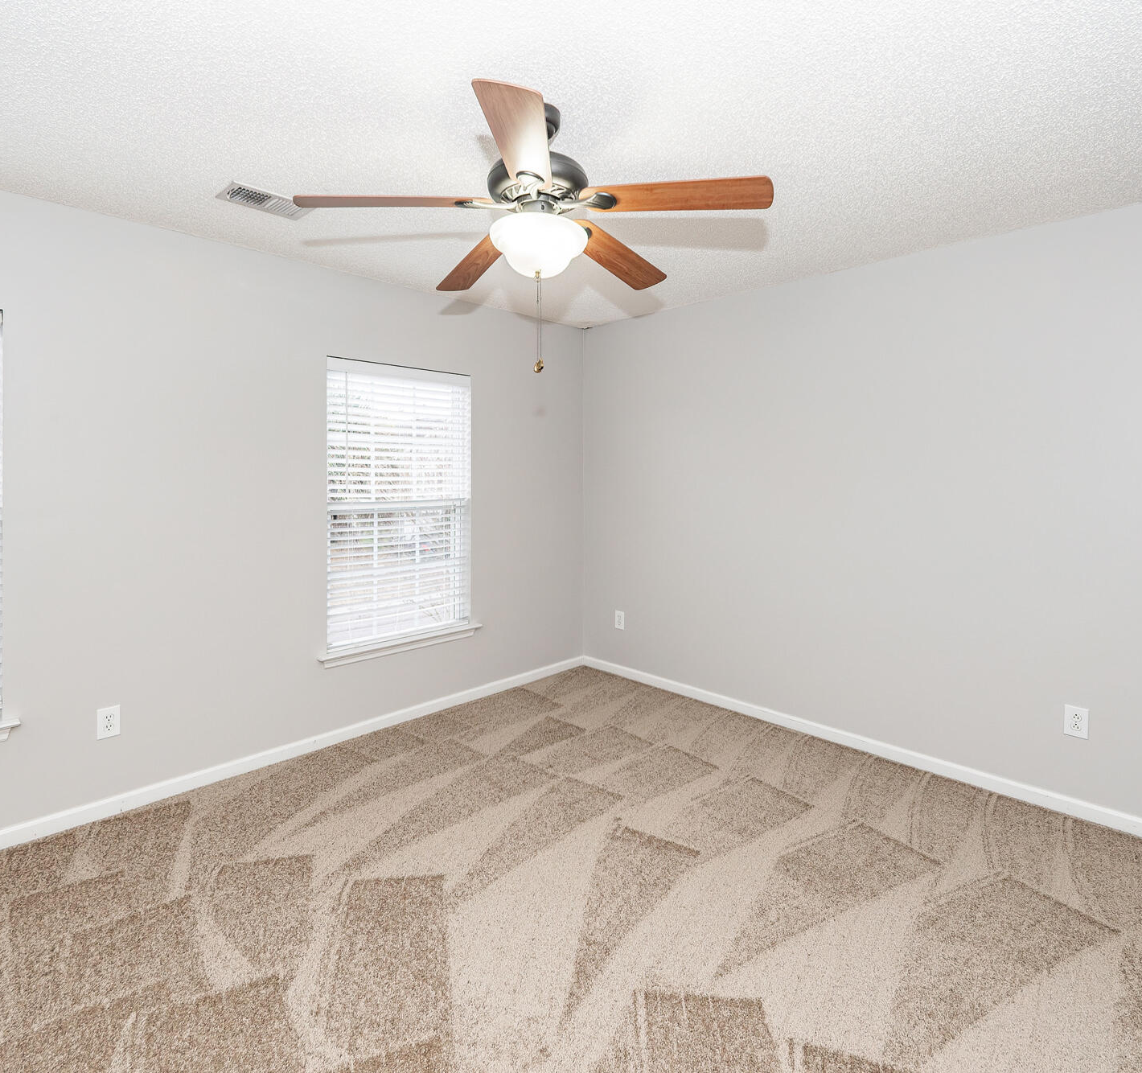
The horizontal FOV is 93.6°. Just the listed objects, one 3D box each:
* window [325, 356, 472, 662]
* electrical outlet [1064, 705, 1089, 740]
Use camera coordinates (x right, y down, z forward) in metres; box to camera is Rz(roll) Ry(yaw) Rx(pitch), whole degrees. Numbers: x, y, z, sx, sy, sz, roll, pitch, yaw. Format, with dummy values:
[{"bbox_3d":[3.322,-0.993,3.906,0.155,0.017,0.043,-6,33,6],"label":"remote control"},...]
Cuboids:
[{"bbox_3d":[-0.955,-0.196,3.070,0.850,1.520,0.060,-3,5,-41],"label":"window"},{"bbox_3d":[2.092,0.769,2.220,0.077,0.124,0.012,3,5,41],"label":"electrical outlet"}]

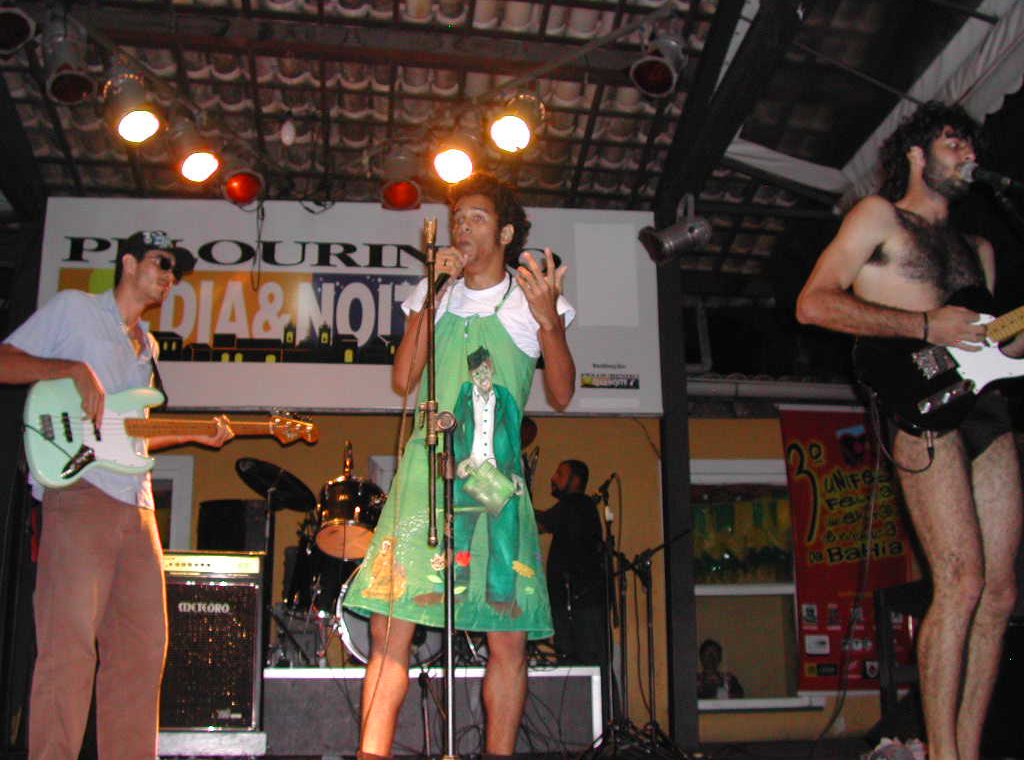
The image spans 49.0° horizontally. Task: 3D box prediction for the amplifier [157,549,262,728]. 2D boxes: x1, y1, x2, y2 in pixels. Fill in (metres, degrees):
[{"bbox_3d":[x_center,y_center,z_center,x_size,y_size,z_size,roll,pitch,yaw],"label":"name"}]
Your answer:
[{"bbox_3d":[-1.289,1.098,4.700,0.500,0.710,0.360,3,-14,-11],"label":"amplifier"}]

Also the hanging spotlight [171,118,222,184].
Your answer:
[{"bbox_3d":[-1.518,-1.111,5.331,0.205,0.320,0.215,14,-55,-45],"label":"hanging spotlight"}]

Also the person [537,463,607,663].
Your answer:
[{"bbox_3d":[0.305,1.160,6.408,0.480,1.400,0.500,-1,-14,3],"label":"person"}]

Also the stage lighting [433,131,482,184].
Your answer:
[{"bbox_3d":[-0.243,-1.095,5.363,0.205,0.320,0.215,-3,-54,14],"label":"stage lighting"}]

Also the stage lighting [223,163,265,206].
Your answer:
[{"bbox_3d":[-1.353,-1.028,5.598,0.205,0.320,0.215,6,-60,-24],"label":"stage lighting"}]

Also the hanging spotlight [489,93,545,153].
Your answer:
[{"bbox_3d":[0.031,-1.174,5.025,0.205,0.320,0.215,-4,-56,17],"label":"hanging spotlight"}]

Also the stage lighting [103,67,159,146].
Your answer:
[{"bbox_3d":[-1.672,-1.217,4.927,0.215,0.320,0.205,-44,-35,24],"label":"stage lighting"}]

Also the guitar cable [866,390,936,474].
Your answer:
[{"bbox_3d":[0.952,0.128,2.749,0.170,0.205,0.100,-4,-14,17],"label":"guitar cable"}]

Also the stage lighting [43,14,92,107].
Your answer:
[{"bbox_3d":[-1.788,-1.310,4.532,0.215,0.320,0.205,-28,-26,29],"label":"stage lighting"}]

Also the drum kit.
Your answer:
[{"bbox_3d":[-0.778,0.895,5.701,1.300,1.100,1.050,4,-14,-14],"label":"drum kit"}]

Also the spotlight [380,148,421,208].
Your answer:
[{"bbox_3d":[-0.564,-1.037,5.664,0.205,0.320,0.215,2,-44,-9],"label":"spotlight"}]

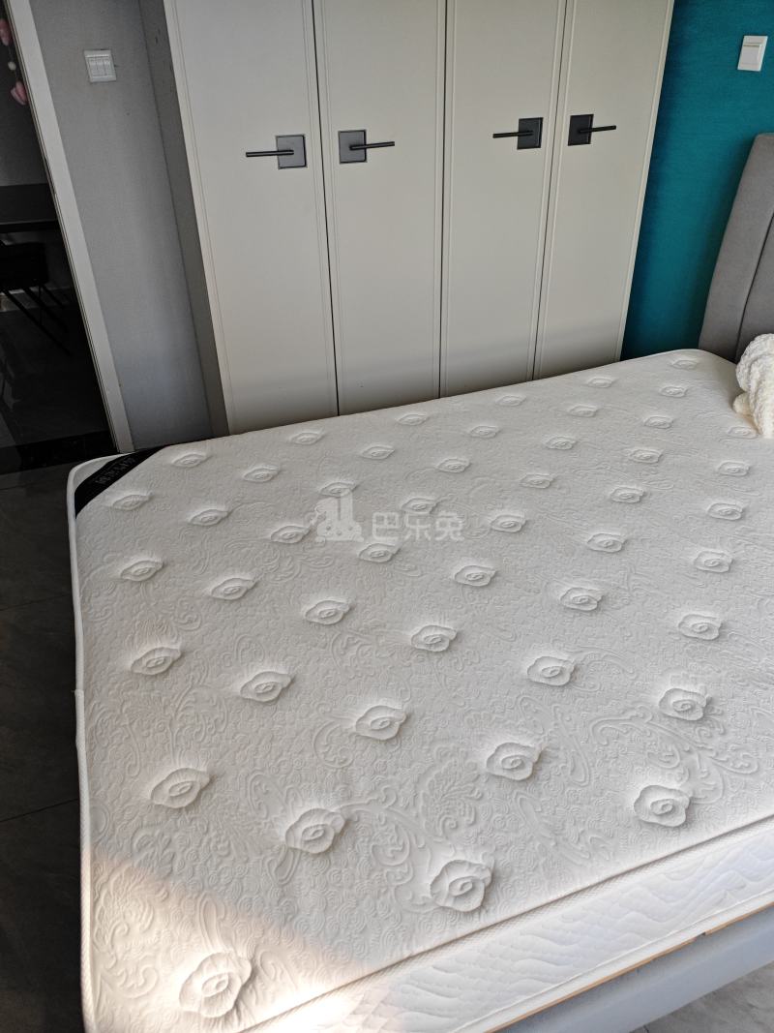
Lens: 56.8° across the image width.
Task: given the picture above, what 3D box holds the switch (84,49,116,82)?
[{"bbox_3d":[-0.951,-1.494,2.377,0.086,0.086,0.012,-12,33,-17],"label":"switch"}]

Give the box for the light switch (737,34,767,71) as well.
[{"bbox_3d":[1.079,-1.360,2.105,0.012,0.086,0.086,-12,33,-17],"label":"light switch"}]

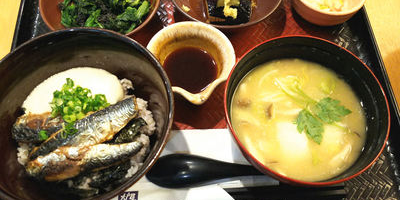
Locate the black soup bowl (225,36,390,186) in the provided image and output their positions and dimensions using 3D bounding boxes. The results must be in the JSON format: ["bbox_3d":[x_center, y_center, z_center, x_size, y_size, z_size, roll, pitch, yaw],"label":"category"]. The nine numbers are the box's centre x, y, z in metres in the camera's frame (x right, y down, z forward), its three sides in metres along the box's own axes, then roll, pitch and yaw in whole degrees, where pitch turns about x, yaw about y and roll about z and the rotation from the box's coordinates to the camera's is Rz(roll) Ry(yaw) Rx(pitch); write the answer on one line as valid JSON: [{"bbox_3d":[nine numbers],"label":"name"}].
[{"bbox_3d":[0.087,0.016,0.290,0.133,0.073,0.133,1,67,-2],"label":"black soup bowl"}]

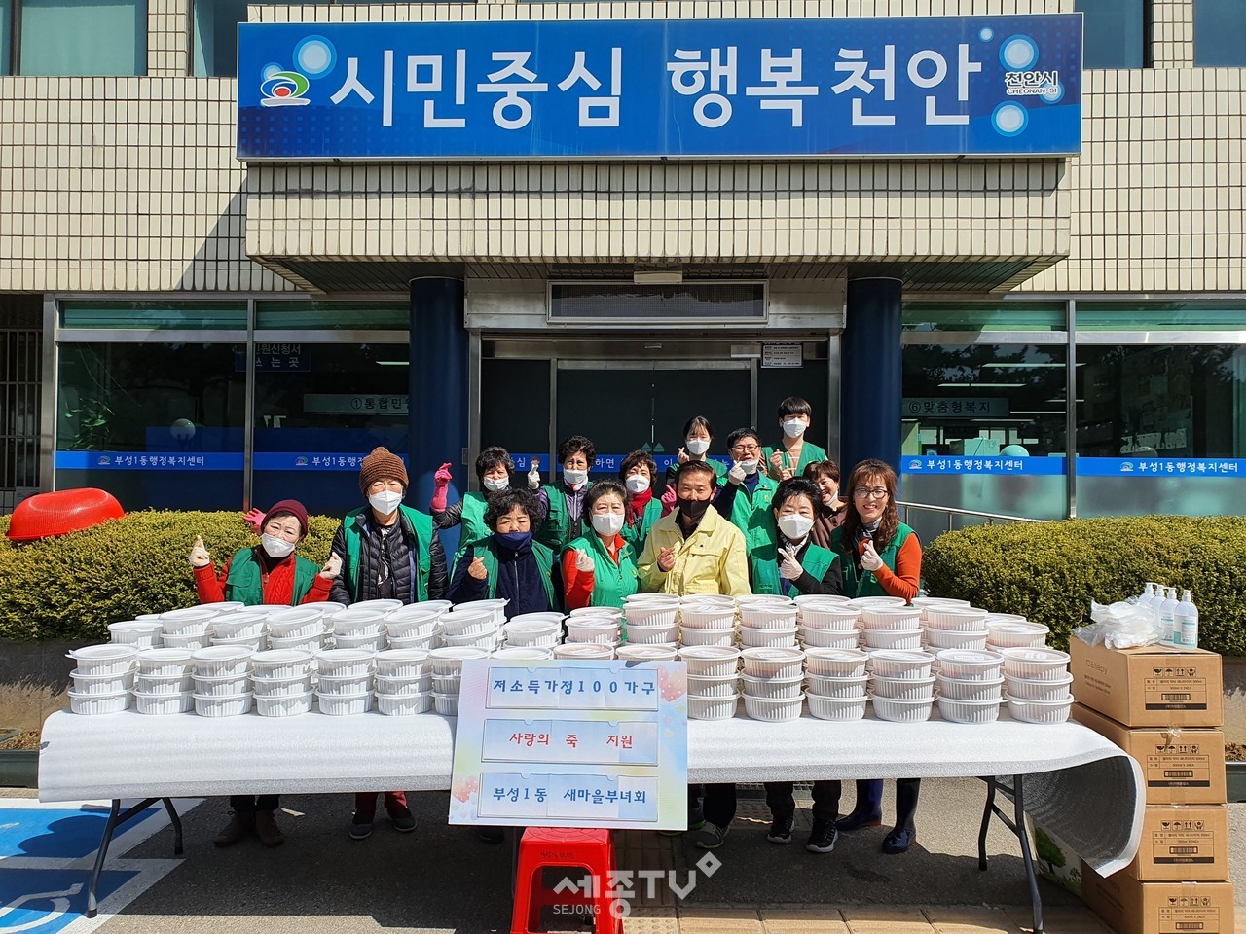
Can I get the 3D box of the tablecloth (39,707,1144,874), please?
[{"bbox_3d":[-0.110,1.062,3.370,3.490,0.470,0.850,1,-1,0],"label":"tablecloth"}]

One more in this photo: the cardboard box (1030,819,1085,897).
[{"bbox_3d":[1.770,1.456,3.550,0.300,0.280,0.240,1,-1,0],"label":"cardboard box"}]

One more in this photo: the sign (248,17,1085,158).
[{"bbox_3d":[0.207,-2.699,6.720,6.005,0.990,0.130,1,-1,2],"label":"sign"}]

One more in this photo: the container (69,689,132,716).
[{"bbox_3d":[-1.772,0.781,3.169,0.190,0.068,0.190,1,-1,0],"label":"container"}]

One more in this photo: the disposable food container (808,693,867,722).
[{"bbox_3d":[0.730,0.807,3.195,0.200,0.072,0.200,1,-1,0],"label":"disposable food container"}]

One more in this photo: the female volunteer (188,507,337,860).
[{"bbox_3d":[-1.552,0.876,4.050,0.620,1.480,0.380,1,-1,-10],"label":"female volunteer"}]

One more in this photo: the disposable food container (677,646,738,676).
[{"bbox_3d":[0.306,0.694,3.320,0.215,0.074,0.215,1,-1,3],"label":"disposable food container"}]

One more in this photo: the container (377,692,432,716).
[{"bbox_3d":[-0.761,0.810,3.276,0.216,0.083,0.216,1,-2,-2],"label":"container"}]

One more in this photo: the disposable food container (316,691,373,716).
[{"bbox_3d":[-0.950,0.791,3.189,0.187,0.068,0.187,1,-1,0],"label":"disposable food container"}]

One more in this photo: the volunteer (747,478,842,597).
[{"bbox_3d":[0.740,0.825,4.010,0.450,1.570,0.380,0,-1,13],"label":"volunteer"}]

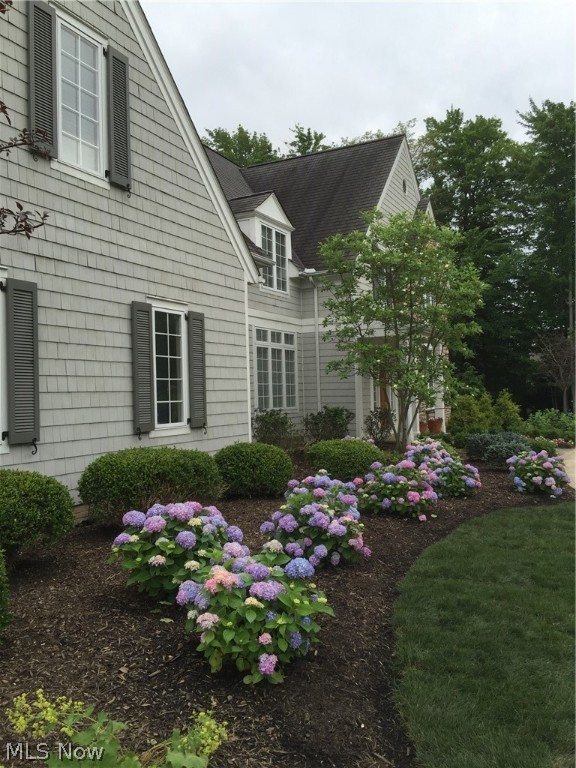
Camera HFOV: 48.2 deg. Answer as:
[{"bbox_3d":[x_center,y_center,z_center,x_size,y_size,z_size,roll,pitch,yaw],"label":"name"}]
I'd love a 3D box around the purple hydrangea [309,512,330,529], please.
[{"bbox_3d":[0.262,1.135,5.350,0.170,0.130,0.150,-2,-1,0],"label":"purple hydrangea"}]

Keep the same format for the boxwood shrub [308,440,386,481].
[{"bbox_3d":[0.840,1.103,9.400,1.140,0.626,1.083,-2,-1,5],"label":"boxwood shrub"}]

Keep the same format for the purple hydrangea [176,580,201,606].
[{"bbox_3d":[-0.541,1.140,3.500,0.130,0.135,0.125,-2,-1,0],"label":"purple hydrangea"}]

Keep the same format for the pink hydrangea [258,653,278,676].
[{"bbox_3d":[-0.101,1.447,3.320,0.105,0.120,0.105,-2,-1,0],"label":"pink hydrangea"}]

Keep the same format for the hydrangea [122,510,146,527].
[{"bbox_3d":[-1.050,0.920,4.400,0.161,0.108,0.153,-1,-1,-14],"label":"hydrangea"}]

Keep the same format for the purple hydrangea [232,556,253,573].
[{"bbox_3d":[-0.268,1.055,3.750,0.130,0.100,0.120,-2,-1,0],"label":"purple hydrangea"}]

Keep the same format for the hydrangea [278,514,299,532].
[{"bbox_3d":[0.004,1.149,5.300,0.160,0.140,0.150,-2,-1,0],"label":"hydrangea"}]

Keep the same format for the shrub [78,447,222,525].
[{"bbox_3d":[-1.728,1.280,8.583,1.300,0.880,2.000,-2,-1,27],"label":"shrub"}]

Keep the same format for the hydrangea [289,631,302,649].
[{"bbox_3d":[0.039,1.330,3.350,0.075,0.092,0.080,-2,-1,0],"label":"hydrangea"}]

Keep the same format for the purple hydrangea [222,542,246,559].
[{"bbox_3d":[-0.295,0.919,3.550,0.130,0.086,0.123,-1,-1,-5],"label":"purple hydrangea"}]

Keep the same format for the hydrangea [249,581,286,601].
[{"bbox_3d":[-0.096,0.969,3.020,0.175,0.089,0.140,-2,-1,-2],"label":"hydrangea"}]

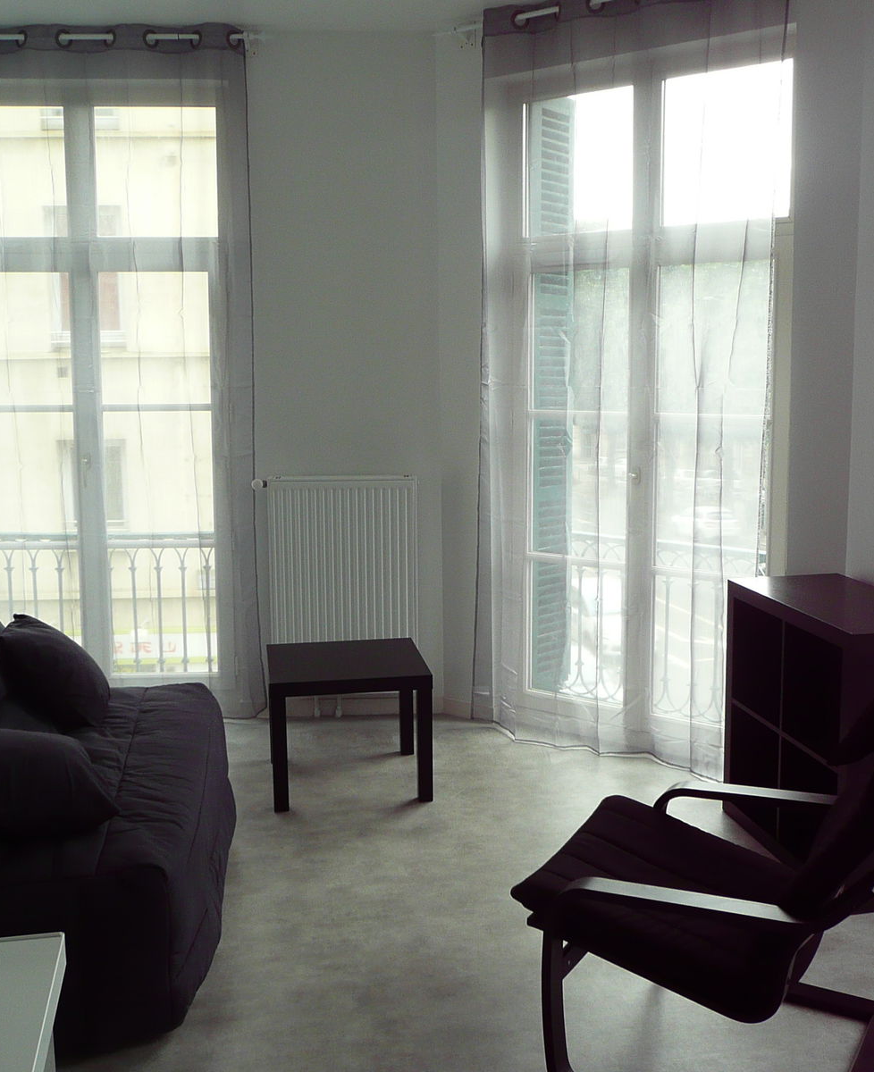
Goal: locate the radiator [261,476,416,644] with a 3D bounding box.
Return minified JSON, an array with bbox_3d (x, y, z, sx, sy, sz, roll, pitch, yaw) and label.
[{"bbox_3d":[-0.394,0.215,4.882,0.610,0.900,0.100,-1,7,-6],"label":"radiator"}]

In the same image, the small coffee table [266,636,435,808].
[{"bbox_3d":[-0.325,0.669,4.169,0.550,0.450,0.550,-1,7,-9],"label":"small coffee table"}]

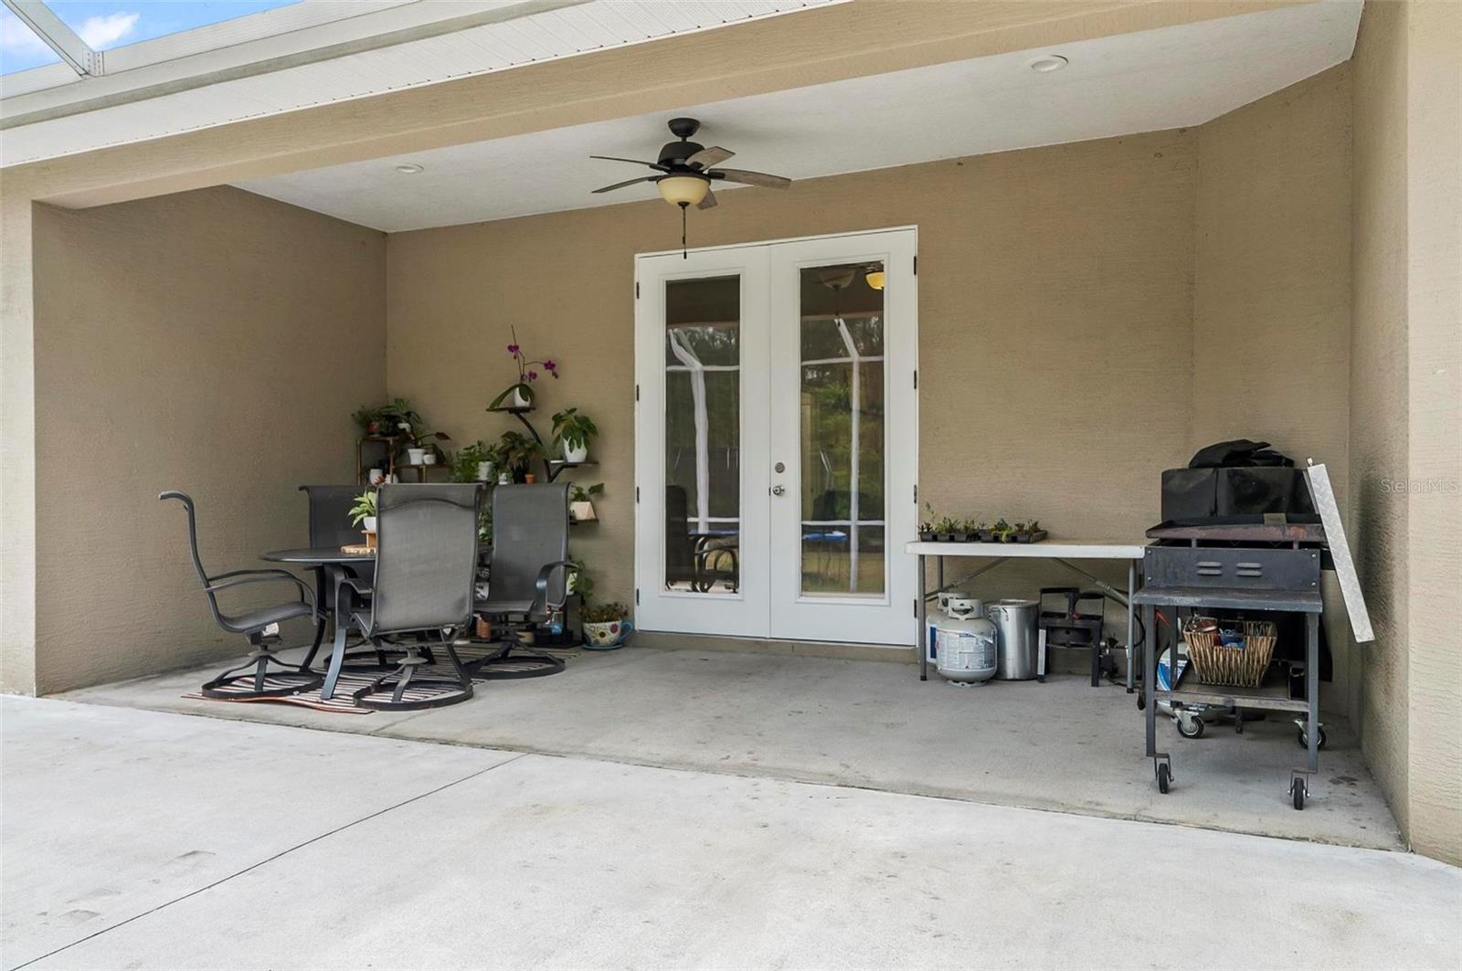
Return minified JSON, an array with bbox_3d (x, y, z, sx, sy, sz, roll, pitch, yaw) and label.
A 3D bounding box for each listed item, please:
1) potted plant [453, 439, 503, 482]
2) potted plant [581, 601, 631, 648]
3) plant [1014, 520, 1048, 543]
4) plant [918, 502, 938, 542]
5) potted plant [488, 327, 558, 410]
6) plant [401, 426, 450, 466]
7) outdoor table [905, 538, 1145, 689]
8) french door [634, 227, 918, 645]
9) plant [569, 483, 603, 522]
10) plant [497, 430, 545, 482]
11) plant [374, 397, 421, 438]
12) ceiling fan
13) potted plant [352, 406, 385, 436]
[{"bbox_3d":[-1.733,-0.152,6.914,0.290,0.300,0.240,0,0,24],"label":"potted plant"},{"bbox_3d":[-0.823,0.917,6.646,0.310,0.310,0.280,0,0,24],"label":"potted plant"},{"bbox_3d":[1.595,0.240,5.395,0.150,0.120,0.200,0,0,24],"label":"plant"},{"bbox_3d":[1.076,0.200,5.540,0.100,0.215,0.100,0,0,24],"label":"plant"},{"bbox_3d":[-1.397,-0.783,6.816,0.420,0.550,0.220,0,0,24],"label":"potted plant"},{"bbox_3d":[-2.117,-0.278,7.040,0.280,0.275,0.200,0,0,24],"label":"plant"},{"bbox_3d":[1.590,0.675,5.441,1.215,0.740,0.550,0,0,21],"label":"outdoor table"},{"bbox_3d":[0.236,-0.278,6.303,1.880,2.470,0.100,0,0,24],"label":"french door"},{"bbox_3d":[-0.950,0.112,6.612,0.200,0.255,0.170,0,0,24],"label":"plant"},{"bbox_3d":[-1.405,-0.195,6.781,0.300,0.350,0.290,0,0,0],"label":"plant"},{"bbox_3d":[-2.355,-0.480,7.161,0.320,0.290,0.300,0,0,24],"label":"plant"},{"bbox_3d":[-0.242,-1.523,5.245,1.110,0.698,1.110,0,0,24],"label":"ceiling fan"},{"bbox_3d":[-2.523,-0.449,7.054,0.200,0.205,0.180,0,0,24],"label":"potted plant"}]

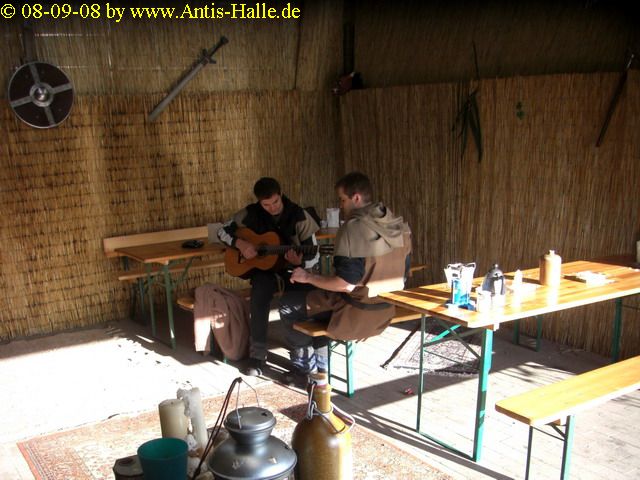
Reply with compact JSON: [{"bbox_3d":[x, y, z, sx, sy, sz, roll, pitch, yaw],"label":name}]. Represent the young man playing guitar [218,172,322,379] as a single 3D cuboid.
[{"bbox_3d":[-0.406,0.224,5.166,0.680,1.340,0.840,-3,9,-13],"label":"young man playing guitar"}]

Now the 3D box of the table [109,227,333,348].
[{"bbox_3d":[-0.600,0.374,6.069,2.120,0.770,0.620,-7,11,-35],"label":"table"}]

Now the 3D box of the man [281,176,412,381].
[{"bbox_3d":[0.145,0.268,4.628,0.800,1.400,0.550,4,10,32],"label":"man"}]

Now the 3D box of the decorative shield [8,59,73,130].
[{"bbox_3d":[-2.265,-1.179,5.715,0.530,0.530,0.110,-7,11,-35],"label":"decorative shield"}]

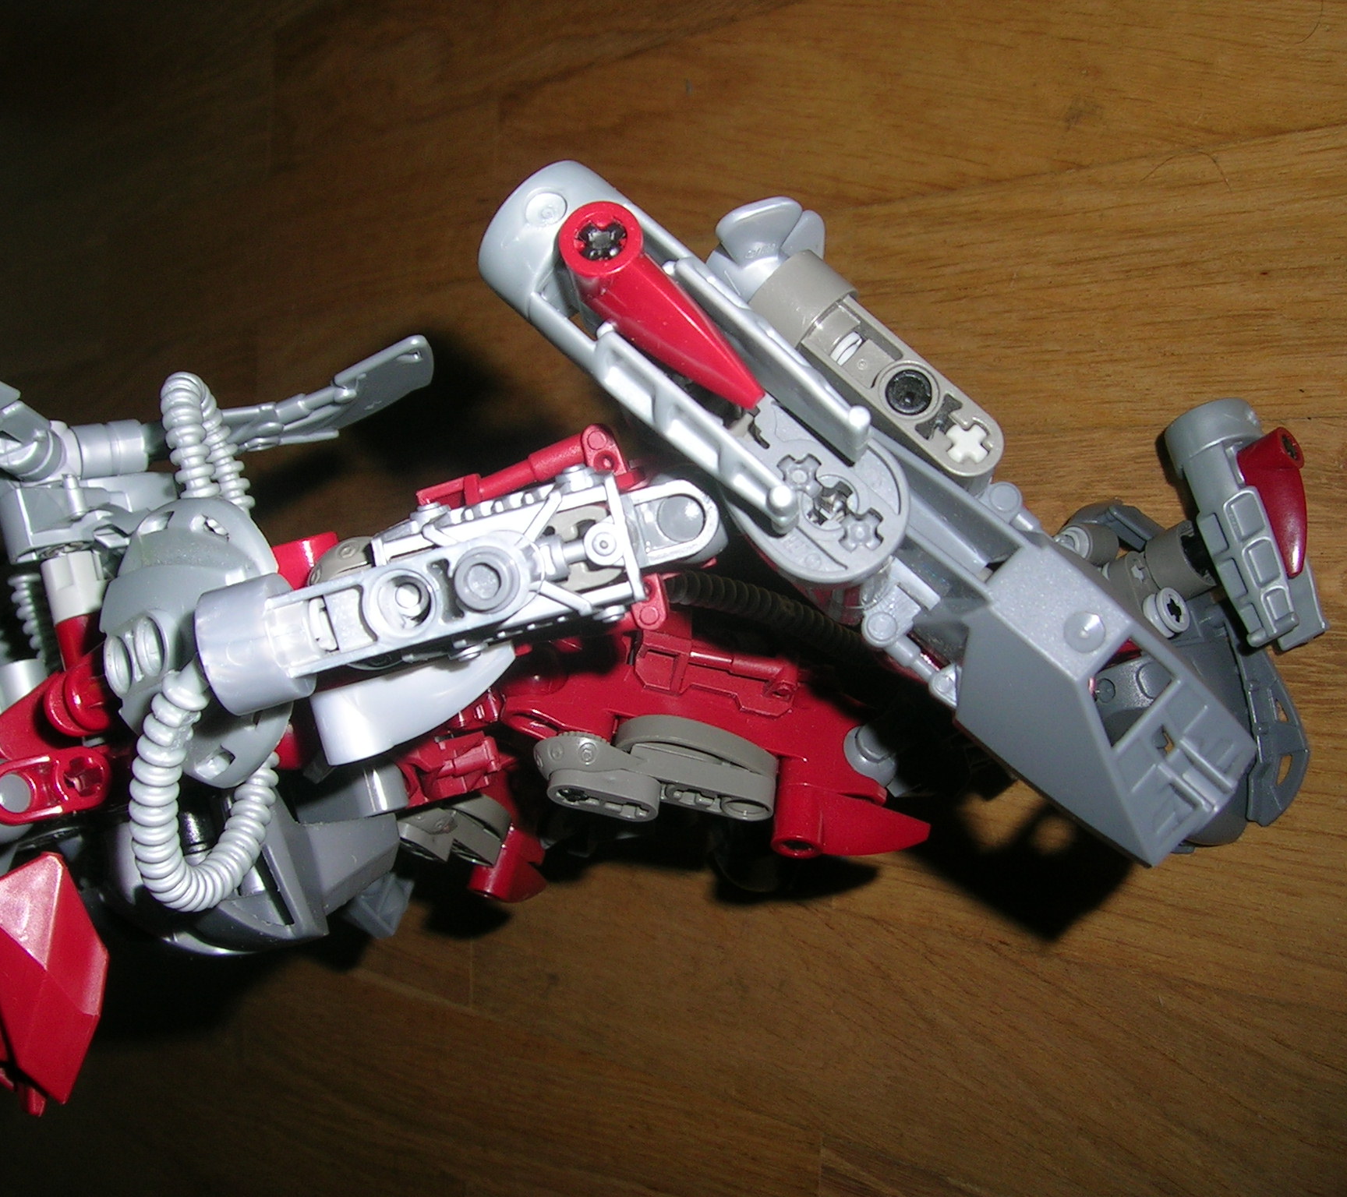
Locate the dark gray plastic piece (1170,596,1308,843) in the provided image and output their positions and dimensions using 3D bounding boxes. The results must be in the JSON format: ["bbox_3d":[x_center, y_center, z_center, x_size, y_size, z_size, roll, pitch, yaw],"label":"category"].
[{"bbox_3d":[0.091,0.020,0.268,0.027,0.018,0.041,-12,81,44],"label":"dark gray plastic piece"}]

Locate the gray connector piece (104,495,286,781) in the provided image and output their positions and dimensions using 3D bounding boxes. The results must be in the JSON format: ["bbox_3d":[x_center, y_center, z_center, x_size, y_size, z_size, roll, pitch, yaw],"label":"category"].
[{"bbox_3d":[-0.053,0.006,0.174,0.032,0.013,0.032,-12,90,44],"label":"gray connector piece"}]

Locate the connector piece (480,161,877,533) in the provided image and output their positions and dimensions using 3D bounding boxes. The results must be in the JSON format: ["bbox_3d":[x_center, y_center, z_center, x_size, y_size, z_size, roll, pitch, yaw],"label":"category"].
[{"bbox_3d":[0.000,-0.026,0.167,0.044,0.012,0.015,42,90,0],"label":"connector piece"}]

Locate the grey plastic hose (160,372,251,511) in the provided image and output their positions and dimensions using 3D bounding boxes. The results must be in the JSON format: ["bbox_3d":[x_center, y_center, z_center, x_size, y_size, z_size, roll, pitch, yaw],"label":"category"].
[{"bbox_3d":[-0.068,-0.022,0.238,0.036,0.007,0.023,167,90,-86],"label":"grey plastic hose"}]

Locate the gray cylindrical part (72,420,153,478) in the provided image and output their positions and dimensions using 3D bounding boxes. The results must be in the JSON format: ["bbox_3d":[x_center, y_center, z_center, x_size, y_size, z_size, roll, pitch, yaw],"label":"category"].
[{"bbox_3d":[-0.081,-0.021,0.233,0.007,0.011,0.007,-6,90,61],"label":"gray cylindrical part"}]

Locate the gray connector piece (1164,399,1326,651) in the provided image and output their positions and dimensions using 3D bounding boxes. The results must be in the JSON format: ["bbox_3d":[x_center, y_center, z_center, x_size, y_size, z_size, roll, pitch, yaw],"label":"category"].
[{"bbox_3d":[0.091,-0.012,0.257,0.014,0.015,0.041,-19,93,26],"label":"gray connector piece"}]

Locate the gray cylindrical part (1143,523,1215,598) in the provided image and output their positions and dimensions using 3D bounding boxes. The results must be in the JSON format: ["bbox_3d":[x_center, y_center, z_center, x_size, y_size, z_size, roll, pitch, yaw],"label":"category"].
[{"bbox_3d":[0.083,-0.006,0.265,0.008,0.012,0.012,-31,70,38],"label":"gray cylindrical part"}]

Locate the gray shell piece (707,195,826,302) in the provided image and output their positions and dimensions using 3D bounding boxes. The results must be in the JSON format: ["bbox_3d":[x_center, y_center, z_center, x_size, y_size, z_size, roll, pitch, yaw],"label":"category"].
[{"bbox_3d":[0.010,-0.038,0.179,0.011,0.013,0.013,40,118,12],"label":"gray shell piece"}]

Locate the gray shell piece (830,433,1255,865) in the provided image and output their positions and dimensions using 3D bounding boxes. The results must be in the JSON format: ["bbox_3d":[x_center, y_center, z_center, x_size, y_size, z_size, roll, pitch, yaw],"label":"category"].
[{"bbox_3d":[0.042,0.003,0.195,0.062,0.023,0.019,43,164,13],"label":"gray shell piece"}]

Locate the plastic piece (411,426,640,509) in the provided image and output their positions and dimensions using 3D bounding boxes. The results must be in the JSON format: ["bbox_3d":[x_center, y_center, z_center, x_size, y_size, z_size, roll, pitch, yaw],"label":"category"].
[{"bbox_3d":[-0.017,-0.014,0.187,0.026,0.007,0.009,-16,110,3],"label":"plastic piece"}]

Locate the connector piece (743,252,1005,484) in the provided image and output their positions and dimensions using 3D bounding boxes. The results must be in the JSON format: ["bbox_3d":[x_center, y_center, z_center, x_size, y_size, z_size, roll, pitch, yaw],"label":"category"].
[{"bbox_3d":[0.022,-0.024,0.171,0.030,0.011,0.011,41,90,0],"label":"connector piece"}]

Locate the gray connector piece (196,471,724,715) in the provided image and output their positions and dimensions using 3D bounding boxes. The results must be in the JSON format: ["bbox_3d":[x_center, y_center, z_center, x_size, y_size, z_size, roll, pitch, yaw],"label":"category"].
[{"bbox_3d":[-0.018,-0.002,0.162,0.017,0.053,0.015,163,90,-75],"label":"gray connector piece"}]

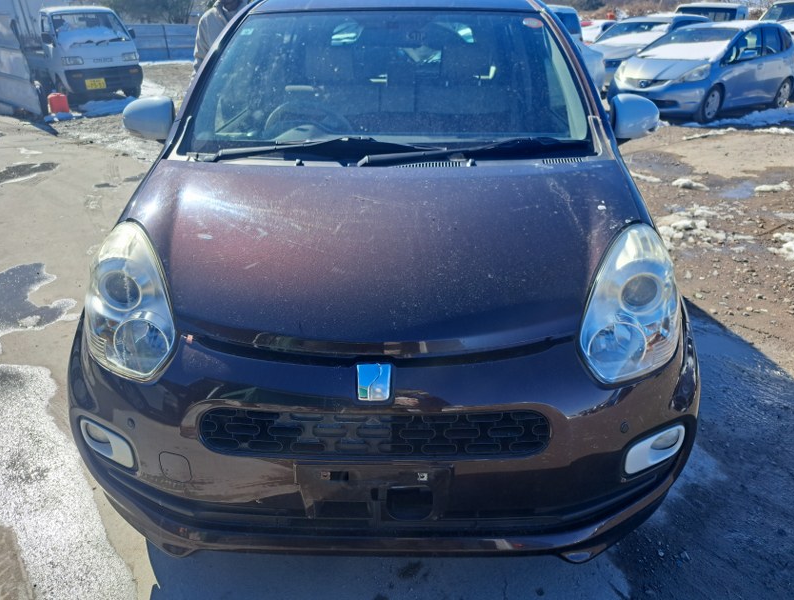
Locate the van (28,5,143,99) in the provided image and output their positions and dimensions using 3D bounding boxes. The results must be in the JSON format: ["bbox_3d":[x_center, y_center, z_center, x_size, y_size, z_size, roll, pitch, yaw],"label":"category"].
[{"bbox_3d":[-6.366,-4.804,10.902,3.150,1.720,1.420,23,33,40],"label":"van"}]

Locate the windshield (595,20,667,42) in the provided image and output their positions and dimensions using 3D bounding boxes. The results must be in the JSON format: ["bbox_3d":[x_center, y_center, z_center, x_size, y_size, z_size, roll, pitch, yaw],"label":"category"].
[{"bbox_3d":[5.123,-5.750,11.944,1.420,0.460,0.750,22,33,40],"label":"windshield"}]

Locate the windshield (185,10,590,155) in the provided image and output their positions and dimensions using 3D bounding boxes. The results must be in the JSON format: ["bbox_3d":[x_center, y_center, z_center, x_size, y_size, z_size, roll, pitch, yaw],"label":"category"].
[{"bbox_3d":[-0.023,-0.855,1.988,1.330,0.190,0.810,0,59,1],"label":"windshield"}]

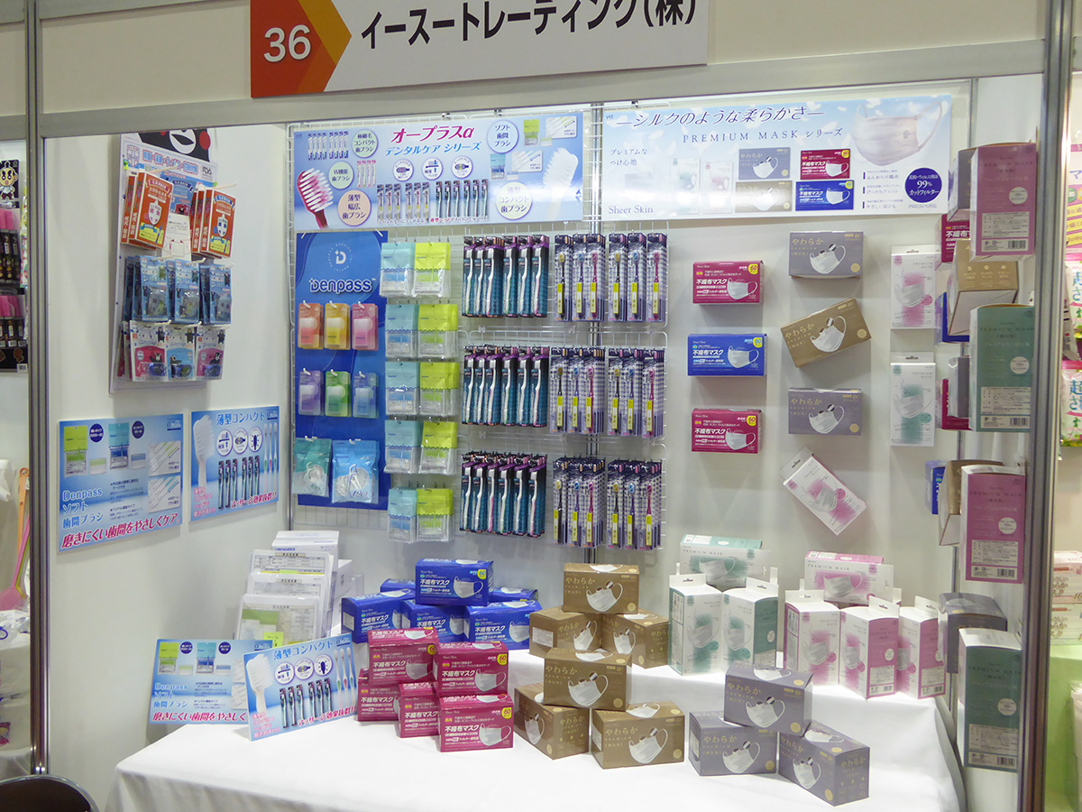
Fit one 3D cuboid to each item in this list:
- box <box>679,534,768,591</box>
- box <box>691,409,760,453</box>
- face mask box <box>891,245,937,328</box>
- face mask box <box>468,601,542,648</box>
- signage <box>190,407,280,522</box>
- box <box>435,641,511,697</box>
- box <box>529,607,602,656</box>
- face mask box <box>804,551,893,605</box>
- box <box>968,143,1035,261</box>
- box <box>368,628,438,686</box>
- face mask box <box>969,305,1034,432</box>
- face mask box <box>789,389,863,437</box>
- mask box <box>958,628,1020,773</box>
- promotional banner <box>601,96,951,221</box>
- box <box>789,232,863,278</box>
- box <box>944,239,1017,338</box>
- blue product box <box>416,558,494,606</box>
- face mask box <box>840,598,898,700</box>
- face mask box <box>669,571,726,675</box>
[{"bbox_3d":[0.493,0.418,2.575,0.232,0.107,0.085,1,3,14],"label":"box"},{"bbox_3d":[0.499,0.067,2.599,0.173,0.105,0.092,1,2,17],"label":"box"},{"bbox_3d":[0.940,-0.300,2.454,0.104,0.213,0.086,1,2,17],"label":"face mask box"},{"bbox_3d":[-0.104,0.605,2.679,0.202,0.106,0.080,0,3,-13],"label":"face mask box"},{"bbox_3d":[-0.879,0.158,2.808,0.006,0.297,0.421,2,3,17],"label":"signage"},{"bbox_3d":[-0.175,0.656,2.426,0.173,0.105,0.092,0,3,-12],"label":"box"},{"bbox_3d":[0.071,0.614,2.663,0.095,0.111,0.203,3,3,39],"label":"box"},{"bbox_3d":[0.801,0.447,2.518,0.211,0.105,0.088,2,3,19],"label":"face mask box"},{"bbox_3d":[0.810,-0.353,1.703,0.088,0.187,0.105,2,3,18],"label":"box"},{"bbox_3d":[-0.355,0.649,2.499,0.173,0.105,0.092,0,3,-12],"label":"box"},{"bbox_3d":[0.796,-0.062,1.679,0.085,0.208,0.107,2,3,18],"label":"face mask box"},{"bbox_3d":[0.753,0.016,2.568,0.181,0.112,0.100,2,3,16],"label":"face mask box"},{"bbox_3d":[0.785,0.508,1.700,0.086,0.221,0.104,2,3,17],"label":"mask box"},{"bbox_3d":[0.601,-0.654,2.570,0.900,0.300,0.010,2,3,17],"label":"promotional banner"},{"bbox_3d":[0.739,-0.389,2.508,0.179,0.110,0.098,2,4,16],"label":"box"},{"bbox_3d":[0.851,-0.228,1.879,0.097,0.110,0.201,-1,-20,17],"label":"box"},{"bbox_3d":[-0.240,0.495,2.720,0.200,0.107,0.096,1,3,5],"label":"blue product box"},{"bbox_3d":[0.793,0.582,2.347,0.086,0.213,0.104,0,3,-21],"label":"face mask box"},{"bbox_3d":[0.399,0.563,2.501,0.107,0.238,0.085,0,3,-18],"label":"face mask box"}]

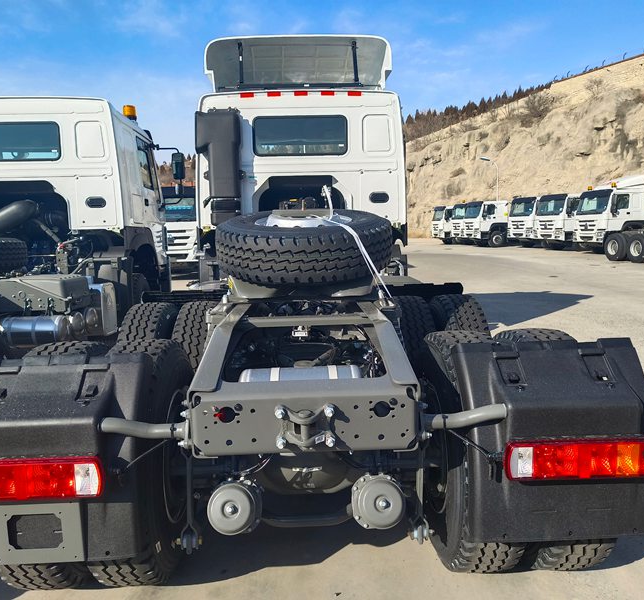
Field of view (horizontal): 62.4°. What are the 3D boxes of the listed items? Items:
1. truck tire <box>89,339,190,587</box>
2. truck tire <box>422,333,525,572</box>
[{"bbox_3d":[-0.804,0.727,2.500,0.300,1.078,1.078,-1,8,-2],"label":"truck tire"},{"bbox_3d":[0.671,0.689,2.541,0.300,1.078,1.078,-1,8,-2],"label":"truck tire"}]

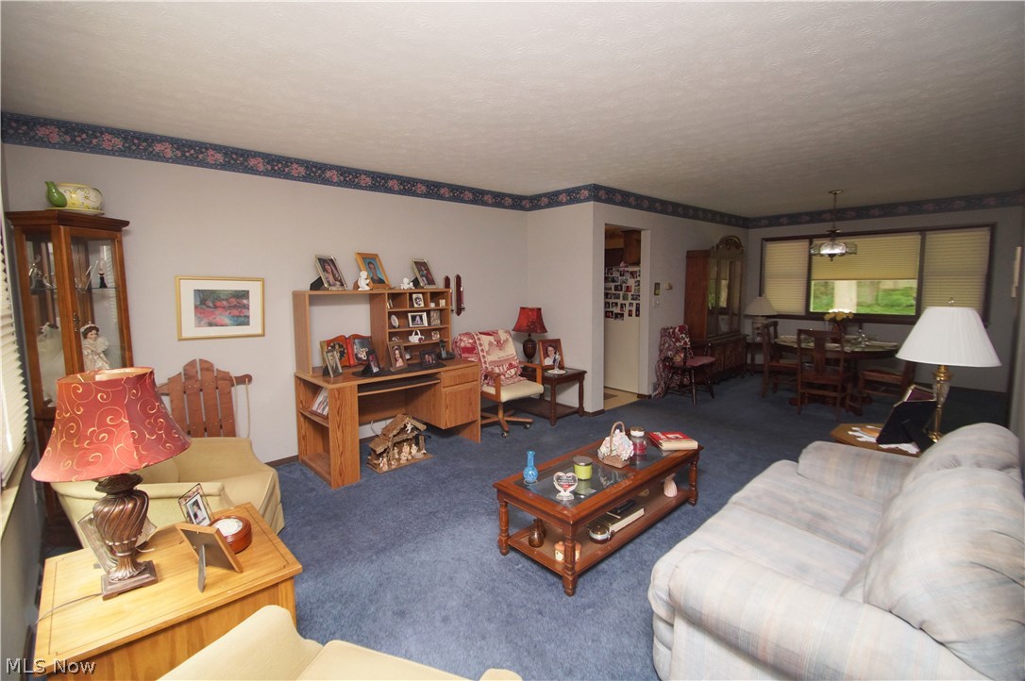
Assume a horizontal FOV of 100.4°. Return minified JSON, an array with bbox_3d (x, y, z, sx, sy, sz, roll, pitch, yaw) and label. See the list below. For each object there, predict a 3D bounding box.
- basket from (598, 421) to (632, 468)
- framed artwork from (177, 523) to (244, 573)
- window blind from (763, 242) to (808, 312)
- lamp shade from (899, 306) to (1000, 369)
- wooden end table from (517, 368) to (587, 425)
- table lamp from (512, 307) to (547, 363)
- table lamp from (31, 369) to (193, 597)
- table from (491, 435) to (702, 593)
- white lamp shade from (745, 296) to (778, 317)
[{"bbox_3d":[0.616,0.608,2.546,0.135,0.235,0.185,-8,10,-41],"label":"basket"},{"bbox_3d":[-0.972,0.667,1.376,0.160,0.195,0.025,1,27,13],"label":"framed artwork"},{"bbox_3d":[4.468,-1.024,6.999,0.050,1.175,0.615,-8,10,-41],"label":"window blind"},{"bbox_3d":[2.425,-0.034,2.373,0.410,0.295,0.410,-7,10,-40],"label":"lamp shade"},{"bbox_3d":[0.394,0.580,4.687,0.530,0.490,0.660,-7,10,-40],"label":"wooden end table"},{"bbox_3d":[0.204,-0.018,4.729,0.380,0.685,0.380,-1,7,0],"label":"table lamp"},{"bbox_3d":[-1.283,0.450,1.376,0.370,0.700,0.370,-8,10,-41],"label":"table lamp"},{"bbox_3d":[0.571,0.926,2.547,1.280,0.386,0.515,-8,10,-41],"label":"table"},{"bbox_3d":[3.797,-0.511,6.510,0.460,0.300,0.460,-7,10,-40],"label":"white lamp shade"}]

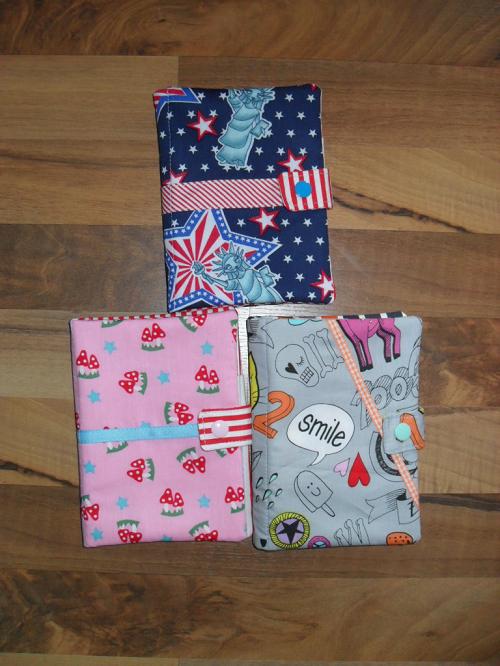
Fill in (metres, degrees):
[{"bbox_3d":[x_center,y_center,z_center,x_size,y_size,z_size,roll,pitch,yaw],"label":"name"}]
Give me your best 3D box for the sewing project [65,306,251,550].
[{"bbox_3d":[-0.063,0.069,0.495,0.123,0.021,0.166,-3,90,0],"label":"sewing project"}]

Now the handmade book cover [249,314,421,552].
[{"bbox_3d":[0.063,0.071,0.495,0.123,0.021,0.166,-1,90,0],"label":"handmade book cover"}]

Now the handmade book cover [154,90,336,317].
[{"bbox_3d":[-0.003,-0.097,0.495,0.123,0.021,0.158,-3,90,0],"label":"handmade book cover"}]

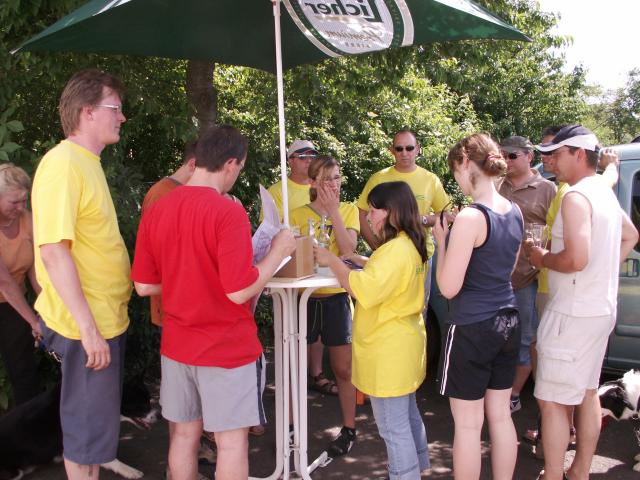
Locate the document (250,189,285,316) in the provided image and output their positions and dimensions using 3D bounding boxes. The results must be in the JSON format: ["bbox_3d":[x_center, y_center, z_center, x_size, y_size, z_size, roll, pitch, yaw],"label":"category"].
[{"bbox_3d":[-0.264,0.037,2.820,0.320,0.520,0.140,2,6,20],"label":"document"}]

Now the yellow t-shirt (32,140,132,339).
[{"bbox_3d":[-0.870,-0.002,2.380,0.340,0.720,0.500,-1,6,-7],"label":"yellow t-shirt"}]

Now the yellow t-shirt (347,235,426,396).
[{"bbox_3d":[0.320,0.353,3.070,0.340,0.760,0.490,2,7,25],"label":"yellow t-shirt"}]

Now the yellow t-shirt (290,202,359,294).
[{"bbox_3d":[0.028,0.048,3.639,0.420,0.540,0.270,0,5,6],"label":"yellow t-shirt"}]

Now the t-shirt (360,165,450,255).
[{"bbox_3d":[0.529,-0.174,4.101,0.560,0.620,0.300,-1,5,-3],"label":"t-shirt"}]

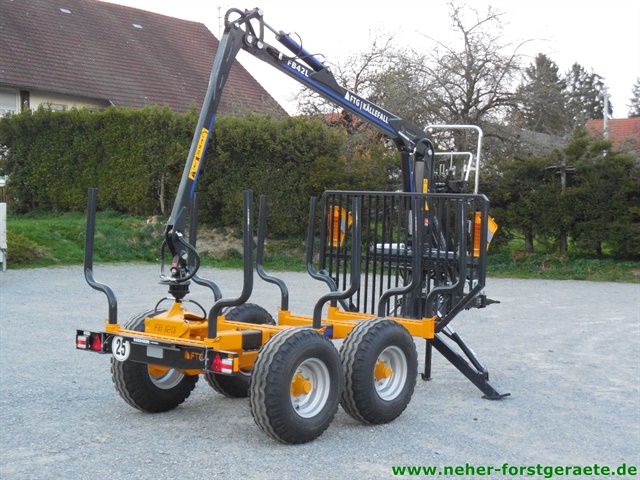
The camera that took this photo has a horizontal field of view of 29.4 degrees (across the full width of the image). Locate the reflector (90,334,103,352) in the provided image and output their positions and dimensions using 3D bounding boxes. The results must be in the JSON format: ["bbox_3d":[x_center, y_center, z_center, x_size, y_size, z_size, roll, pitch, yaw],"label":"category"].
[{"bbox_3d":[-1.796,0.833,9.895,0.140,0.136,0.035,4,4,39],"label":"reflector"}]

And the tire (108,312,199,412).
[{"bbox_3d":[-1.405,1.058,10.590,0.310,0.900,0.900,4,4,39],"label":"tire"}]

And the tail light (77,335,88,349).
[{"bbox_3d":[-1.857,0.798,9.489,0.104,0.104,0.045,4,4,41],"label":"tail light"}]

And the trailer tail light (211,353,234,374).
[{"bbox_3d":[-0.686,0.851,8.479,0.223,0.139,0.045,4,4,41],"label":"trailer tail light"}]

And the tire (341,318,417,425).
[{"bbox_3d":[0.497,1.124,10.396,0.310,0.900,0.900,4,4,39],"label":"tire"}]

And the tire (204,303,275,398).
[{"bbox_3d":[-0.733,1.036,11.406,0.310,0.900,0.900,4,4,39],"label":"tire"}]

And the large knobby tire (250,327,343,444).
[{"bbox_3d":[-0.174,1.146,9.580,0.310,0.900,0.900,4,4,39],"label":"large knobby tire"}]

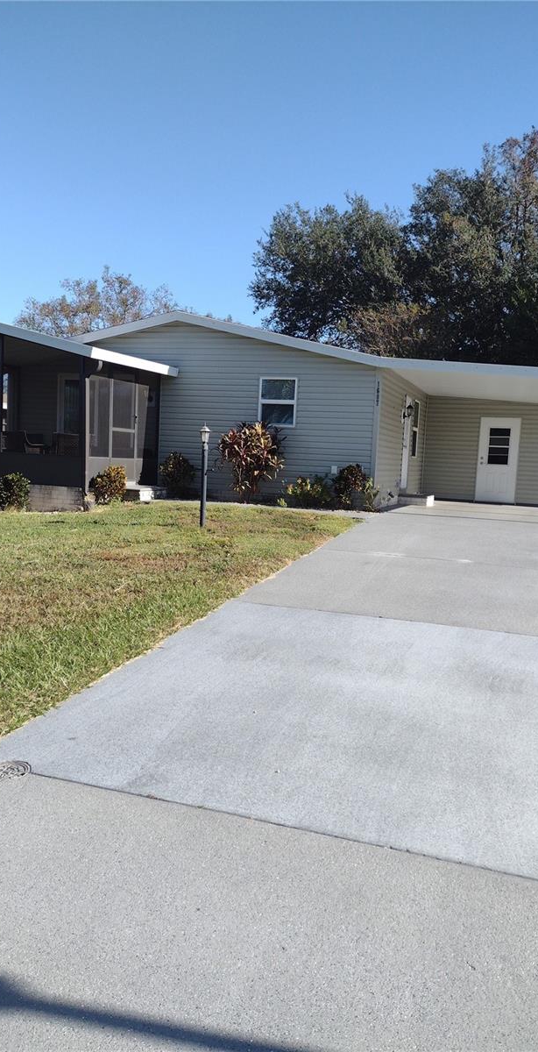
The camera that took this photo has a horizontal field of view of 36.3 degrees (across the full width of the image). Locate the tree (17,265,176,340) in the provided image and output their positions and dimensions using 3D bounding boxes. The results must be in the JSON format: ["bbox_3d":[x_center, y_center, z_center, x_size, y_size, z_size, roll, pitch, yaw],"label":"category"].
[{"bbox_3d":[-7.836,-7.084,37.194,7.810,9.380,7.660,4,5,18],"label":"tree"}]

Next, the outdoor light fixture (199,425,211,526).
[{"bbox_3d":[-0.942,-0.729,11.833,0.160,1.520,0.160,4,5,18],"label":"outdoor light fixture"}]

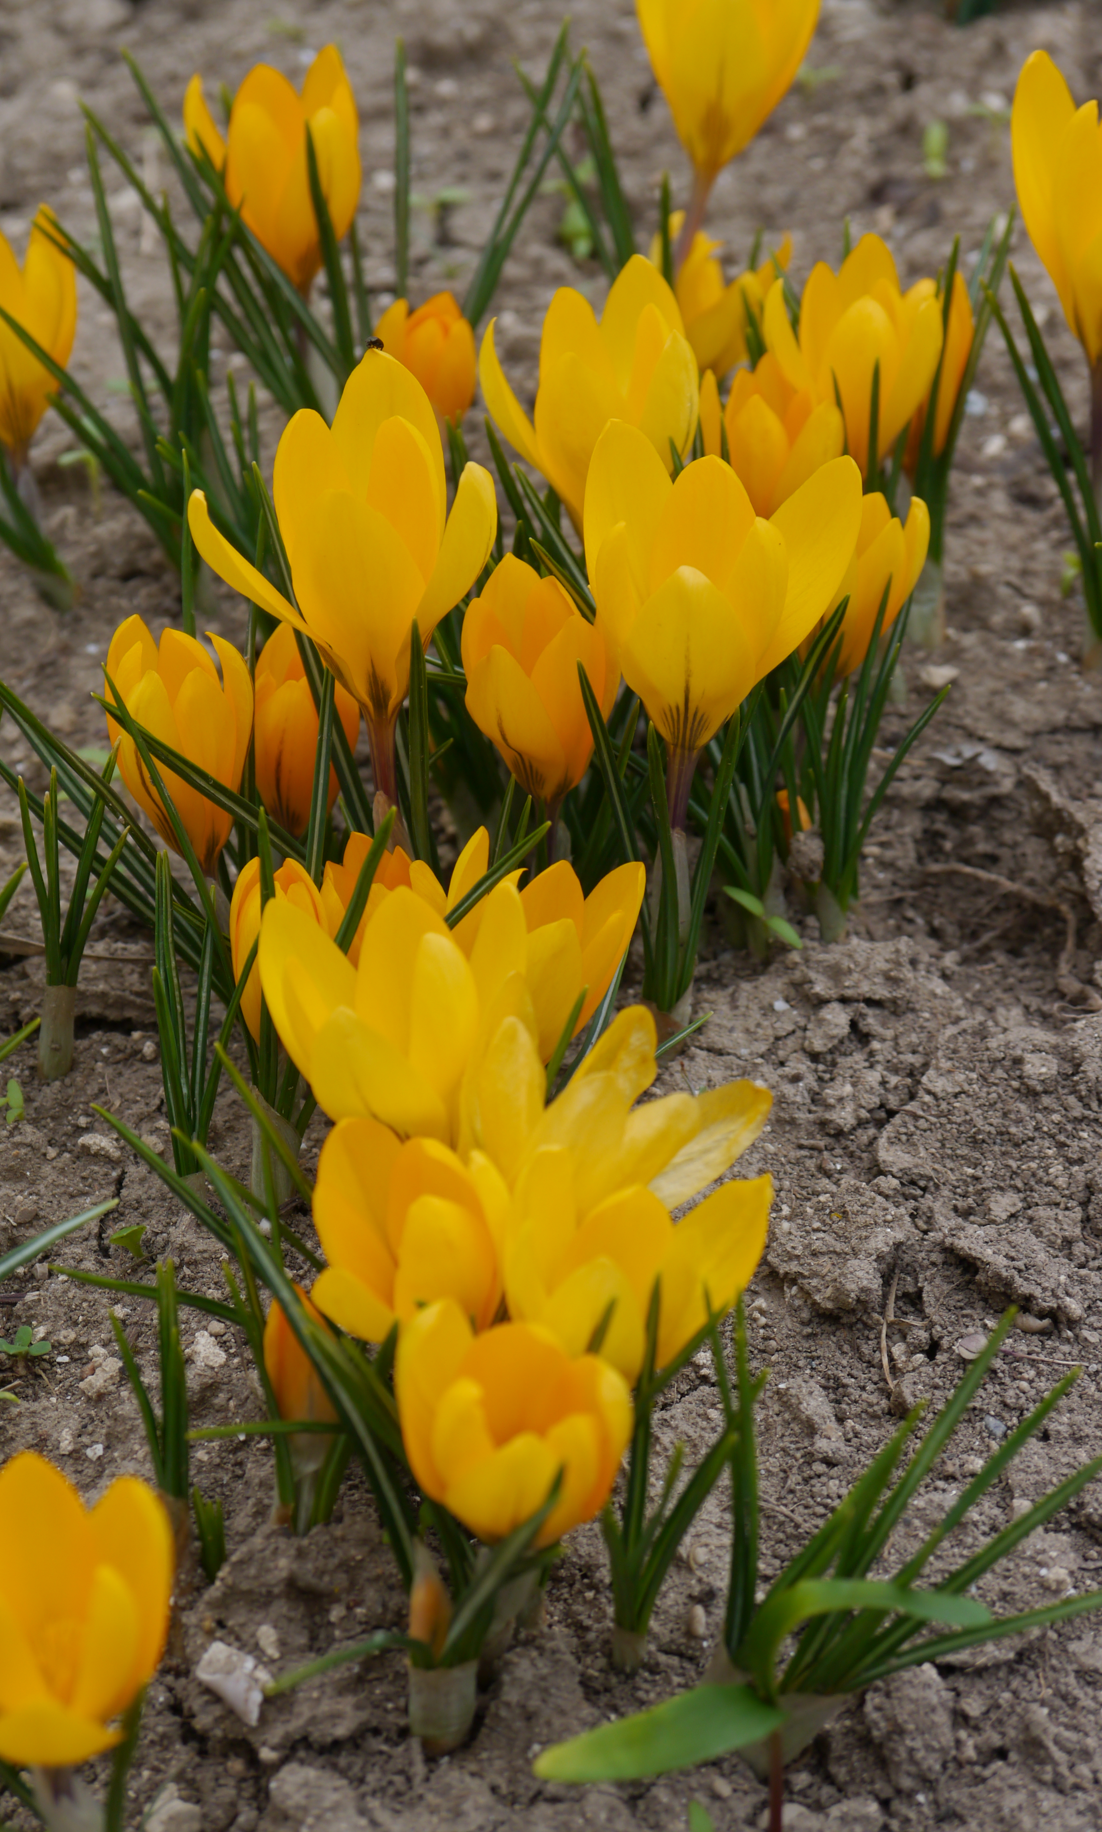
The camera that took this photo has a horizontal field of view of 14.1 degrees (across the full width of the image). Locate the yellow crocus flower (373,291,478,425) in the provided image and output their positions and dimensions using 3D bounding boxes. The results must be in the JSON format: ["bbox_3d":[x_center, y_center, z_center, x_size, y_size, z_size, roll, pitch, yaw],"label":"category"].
[{"bbox_3d":[-0.018,-0.080,0.655,0.015,0.024,0.015,0,33,0],"label":"yellow crocus flower"}]

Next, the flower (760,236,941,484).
[{"bbox_3d":[0.040,-0.071,0.581,0.024,0.031,0.024,1,35,4],"label":"flower"}]

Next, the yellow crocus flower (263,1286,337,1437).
[{"bbox_3d":[-0.027,0.050,0.486,0.008,0.020,0.008,-3,33,2],"label":"yellow crocus flower"}]

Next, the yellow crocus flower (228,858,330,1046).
[{"bbox_3d":[-0.032,0.006,0.531,0.012,0.027,0.012,-2,33,1],"label":"yellow crocus flower"}]

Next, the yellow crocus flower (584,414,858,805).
[{"bbox_3d":[0.018,-0.035,0.550,0.034,0.043,0.032,5,33,-3],"label":"yellow crocus flower"}]

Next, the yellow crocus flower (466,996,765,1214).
[{"bbox_3d":[0.007,0.028,0.469,0.031,0.027,0.031,16,34,2],"label":"yellow crocus flower"}]

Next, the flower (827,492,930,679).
[{"bbox_3d":[0.038,-0.037,0.534,0.014,0.025,0.014,20,34,2],"label":"flower"}]

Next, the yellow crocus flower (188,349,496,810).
[{"bbox_3d":[-0.025,-0.036,0.527,0.036,0.055,0.036,-5,35,-2],"label":"yellow crocus flower"}]

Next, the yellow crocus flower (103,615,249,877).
[{"bbox_3d":[-0.046,-0.020,0.562,0.018,0.036,0.018,-7,33,4],"label":"yellow crocus flower"}]

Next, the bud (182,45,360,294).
[{"bbox_3d":[-0.040,-0.104,0.636,0.026,0.034,0.026,-9,35,-2],"label":"bud"}]

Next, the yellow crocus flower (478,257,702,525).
[{"bbox_3d":[0.004,-0.067,0.605,0.029,0.037,0.028,3,33,-2],"label":"yellow crocus flower"}]

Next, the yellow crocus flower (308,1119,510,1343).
[{"bbox_3d":[-0.014,0.035,0.446,0.020,0.025,0.020,-5,35,-2],"label":"yellow crocus flower"}]

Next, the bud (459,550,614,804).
[{"bbox_3d":[-0.001,-0.029,0.570,0.020,0.034,0.020,-5,33,3],"label":"bud"}]

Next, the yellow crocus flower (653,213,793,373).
[{"bbox_3d":[0.024,-0.084,0.632,0.020,0.027,0.020,1,35,2],"label":"yellow crocus flower"}]

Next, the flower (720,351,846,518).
[{"bbox_3d":[0.031,-0.064,0.610,0.018,0.025,0.018,0,33,0],"label":"flower"}]

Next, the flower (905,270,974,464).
[{"bbox_3d":[0.052,-0.078,0.640,0.015,0.029,0.015,4,33,-3],"label":"flower"}]

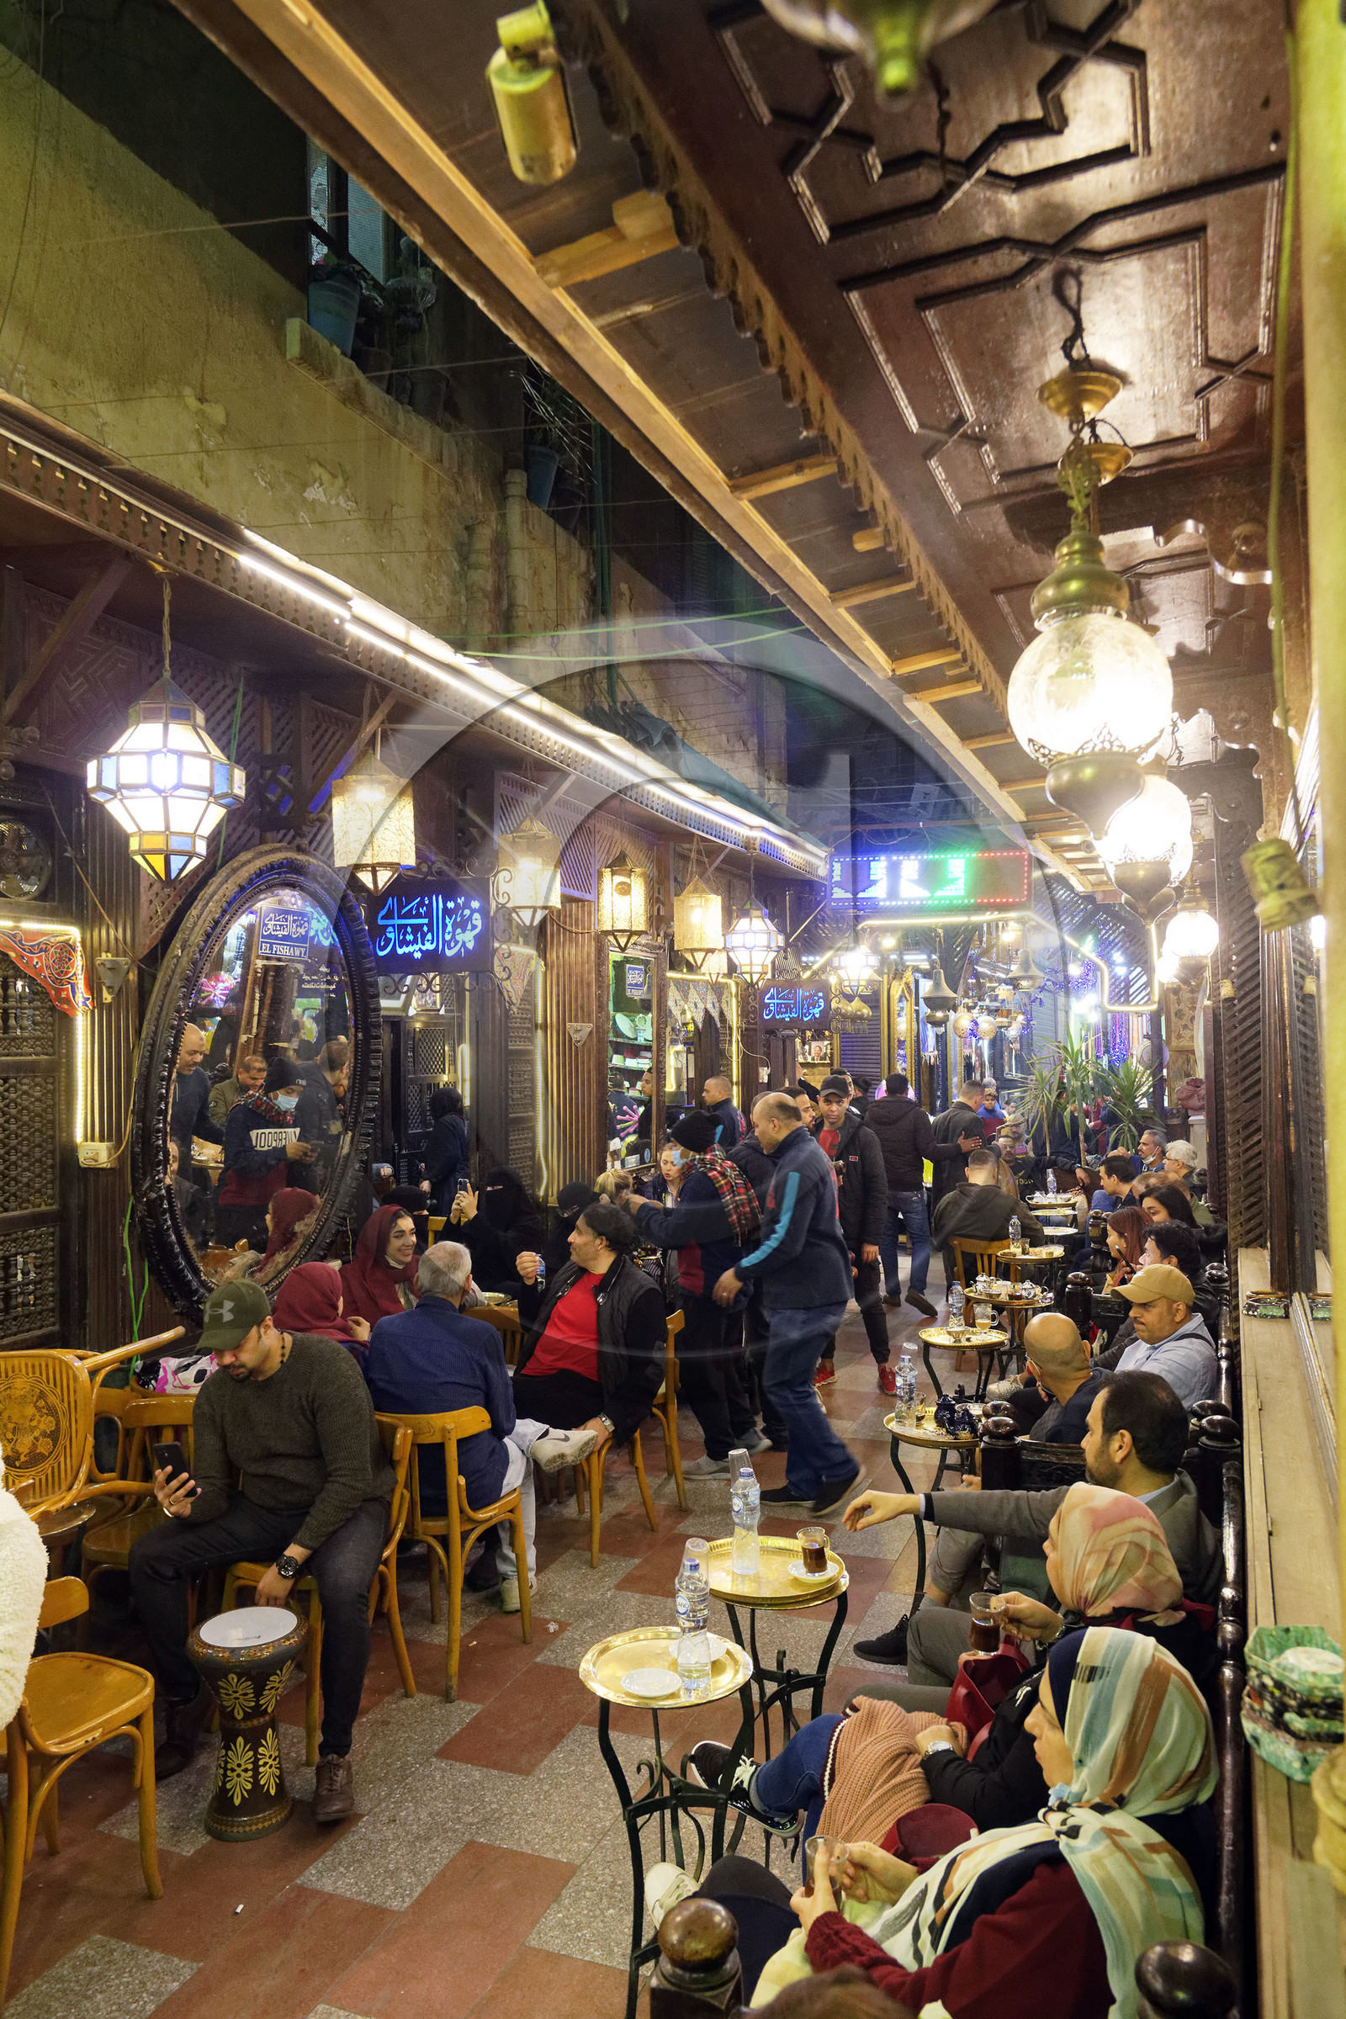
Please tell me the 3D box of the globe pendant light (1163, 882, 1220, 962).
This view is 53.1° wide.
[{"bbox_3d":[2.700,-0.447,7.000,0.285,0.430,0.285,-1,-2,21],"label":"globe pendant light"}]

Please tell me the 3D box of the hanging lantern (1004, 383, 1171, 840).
[{"bbox_3d":[0.709,-0.694,2.300,0.285,0.780,0.285,-1,-2,21],"label":"hanging lantern"}]

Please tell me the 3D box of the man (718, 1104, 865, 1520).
[{"bbox_3d":[0.500,1.229,5.745,0.660,1.720,0.500,-1,-2,-5],"label":"man"}]

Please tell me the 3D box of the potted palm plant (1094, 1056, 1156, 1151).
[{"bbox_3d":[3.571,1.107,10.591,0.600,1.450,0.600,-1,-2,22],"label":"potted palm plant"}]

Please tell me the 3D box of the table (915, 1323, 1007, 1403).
[{"bbox_3d":[1.240,1.741,5.704,0.380,0.700,0.380,-2,-3,23],"label":"table"}]

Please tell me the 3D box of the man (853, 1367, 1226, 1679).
[{"bbox_3d":[0.769,1.358,2.843,0.810,1.200,0.580,-2,-3,23],"label":"man"}]

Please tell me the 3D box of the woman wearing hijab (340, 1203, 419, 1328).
[{"bbox_3d":[-1.079,1.469,5.651,0.720,1.260,0.500,-1,-2,29],"label":"woman wearing hijab"}]

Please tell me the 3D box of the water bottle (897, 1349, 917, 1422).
[{"bbox_3d":[0.753,1.230,4.368,0.066,0.225,0.066,-1,-2,21],"label":"water bottle"}]

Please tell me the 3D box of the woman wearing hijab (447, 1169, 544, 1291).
[{"bbox_3d":[-0.940,1.454,7.050,0.780,1.250,0.520,0,0,-37],"label":"woman wearing hijab"}]

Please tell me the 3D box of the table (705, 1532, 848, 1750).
[{"bbox_3d":[0.245,1.621,3.022,0.325,0.710,0.325,-2,-3,23],"label":"table"}]

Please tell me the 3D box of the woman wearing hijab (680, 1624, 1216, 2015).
[{"bbox_3d":[0.344,1.412,2.015,0.900,1.140,0.550,-2,-2,33],"label":"woman wearing hijab"}]

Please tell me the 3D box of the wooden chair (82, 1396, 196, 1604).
[{"bbox_3d":[-1.570,1.657,4.160,0.420,0.820,0.470,-1,-2,5],"label":"wooden chair"}]

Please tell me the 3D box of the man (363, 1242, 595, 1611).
[{"bbox_3d":[-0.650,1.406,4.370,0.580,1.310,0.740,-1,0,27],"label":"man"}]

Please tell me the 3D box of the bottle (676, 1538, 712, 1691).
[{"bbox_3d":[0.039,1.128,2.527,0.065,0.265,0.065,-1,-3,0],"label":"bottle"}]

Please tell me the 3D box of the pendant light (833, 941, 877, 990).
[{"bbox_3d":[1.510,-0.385,11.150,0.390,0.450,0.390,-1,-2,22],"label":"pendant light"}]

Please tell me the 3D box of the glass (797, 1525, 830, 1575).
[{"bbox_3d":[0.317,1.216,3.035,0.075,0.088,0.062,-1,-3,0],"label":"glass"}]

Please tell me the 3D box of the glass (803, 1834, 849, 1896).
[{"bbox_3d":[0.238,1.337,2.080,0.070,0.105,0.075,-1,-2,21],"label":"glass"}]

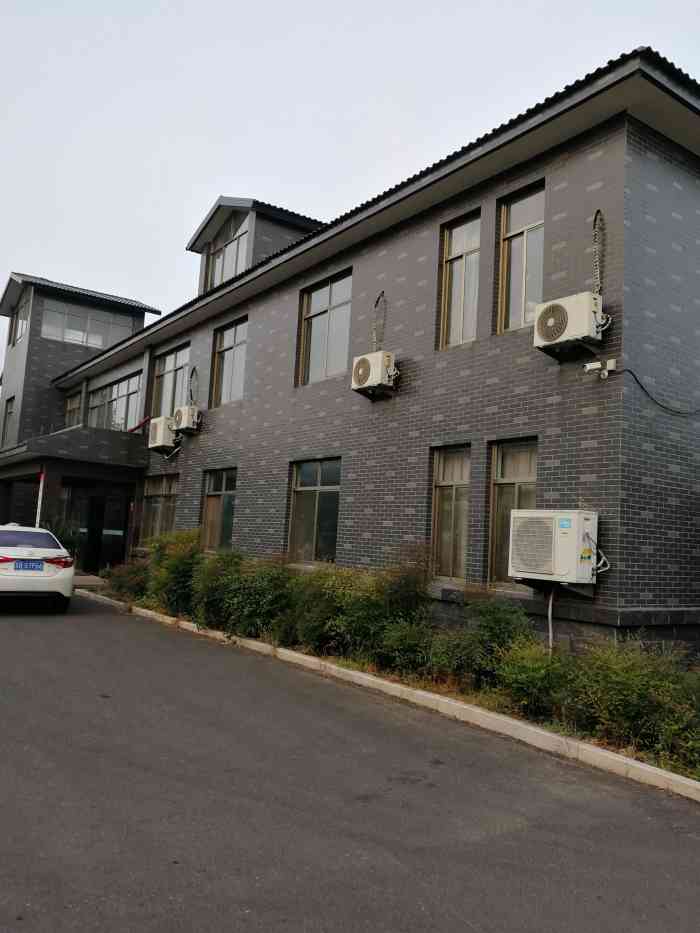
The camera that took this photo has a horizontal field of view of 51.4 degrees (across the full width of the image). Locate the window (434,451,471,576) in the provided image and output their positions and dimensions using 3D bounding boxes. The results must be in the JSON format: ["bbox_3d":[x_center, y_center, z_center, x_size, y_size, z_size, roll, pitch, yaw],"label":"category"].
[{"bbox_3d":[1.518,0.675,10.495,0.150,1.931,0.847,7,-7,-35],"label":"window"}]

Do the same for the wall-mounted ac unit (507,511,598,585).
[{"bbox_3d":[2.300,0.899,8.279,0.330,0.768,0.954,7,-7,-35],"label":"wall-mounted ac unit"}]

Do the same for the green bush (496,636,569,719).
[{"bbox_3d":[1.668,1.928,6.650,0.700,0.740,0.700,7,-7,-35],"label":"green bush"}]

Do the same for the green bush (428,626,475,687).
[{"bbox_3d":[1.081,2.023,7.750,0.550,0.640,0.550,7,-7,-35],"label":"green bush"}]

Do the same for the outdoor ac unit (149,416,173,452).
[{"bbox_3d":[-4.822,-0.852,18.712,0.300,0.745,0.950,7,-7,-35],"label":"outdoor ac unit"}]

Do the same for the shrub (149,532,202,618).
[{"bbox_3d":[-3.298,1.999,13.600,1.080,1.500,1.080,7,-7,-35],"label":"shrub"}]

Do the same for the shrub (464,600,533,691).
[{"bbox_3d":[1.623,1.932,7.900,0.800,0.920,0.800,3,-5,0],"label":"shrub"}]

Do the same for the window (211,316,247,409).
[{"bbox_3d":[-2.759,-2.341,16.679,0.120,1.880,1.606,7,-7,-35],"label":"window"}]

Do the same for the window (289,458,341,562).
[{"bbox_3d":[-0.645,0.779,13.121,0.120,1.782,1.635,7,-7,-35],"label":"window"}]

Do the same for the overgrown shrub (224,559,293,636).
[{"bbox_3d":[-1.352,1.950,10.750,1.020,1.050,1.150,7,-7,-35],"label":"overgrown shrub"}]

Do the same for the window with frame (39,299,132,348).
[{"bbox_3d":[-10.771,-5.695,29.831,3.671,1.596,0.120,7,-7,-35],"label":"window with frame"}]

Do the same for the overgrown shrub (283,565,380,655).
[{"bbox_3d":[-0.236,1.899,9.800,1.150,1.100,1.300,7,-7,-35],"label":"overgrown shrub"}]

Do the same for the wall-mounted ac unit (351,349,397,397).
[{"bbox_3d":[0.385,-1.523,11.756,0.250,0.539,0.789,7,-7,-35],"label":"wall-mounted ac unit"}]

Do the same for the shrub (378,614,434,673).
[{"bbox_3d":[0.637,2.067,8.500,0.620,0.630,0.660,7,-7,-35],"label":"shrub"}]

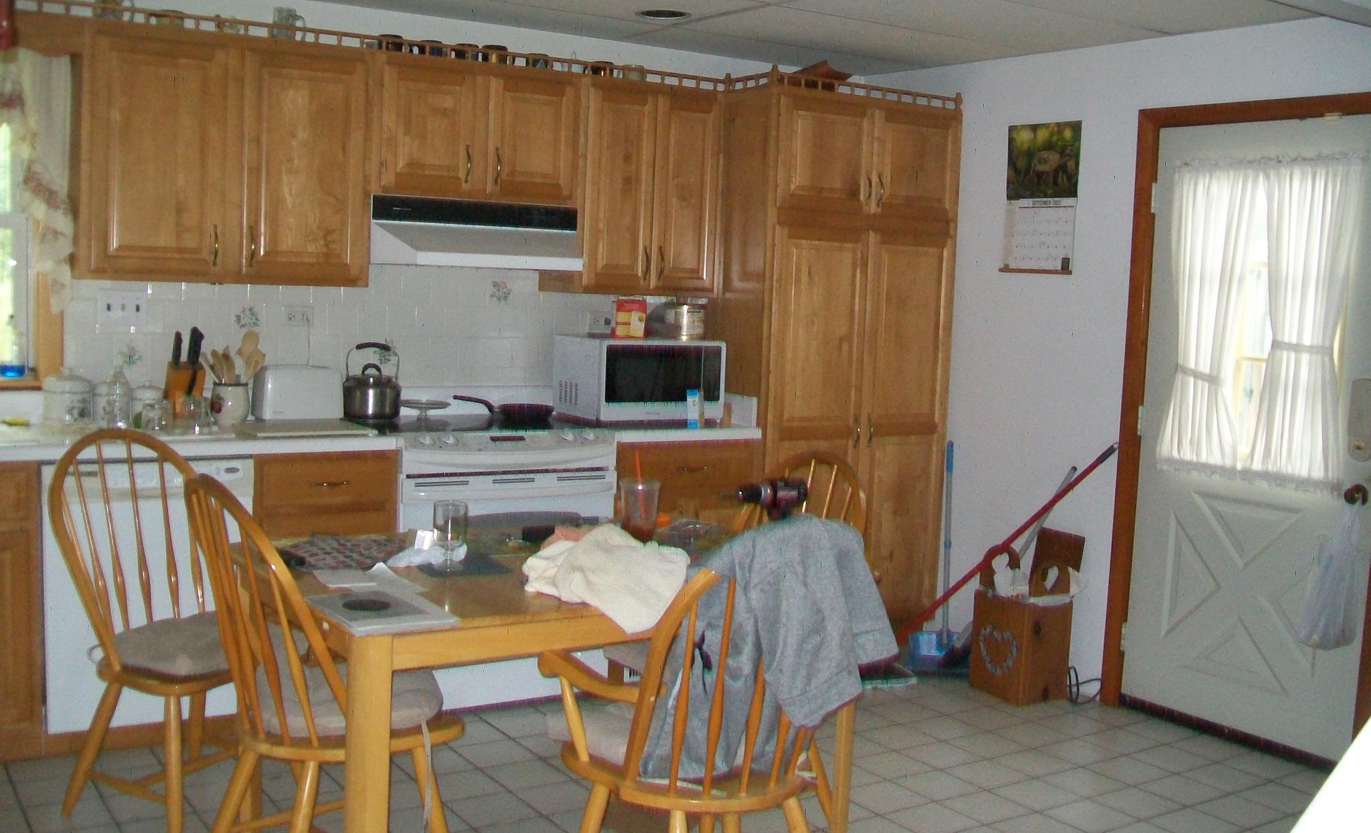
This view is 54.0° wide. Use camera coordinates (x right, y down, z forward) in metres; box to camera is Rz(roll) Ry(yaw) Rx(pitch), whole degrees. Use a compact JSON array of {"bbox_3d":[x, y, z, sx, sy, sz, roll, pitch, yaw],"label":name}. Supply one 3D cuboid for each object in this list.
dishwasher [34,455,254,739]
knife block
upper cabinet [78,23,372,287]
[{"bbox_3d":[-1.677,0.479,4.095,0.600,0.800,0.600,-1,7,-32],"label":"dishwasher"},{"bbox_3d":[-1.569,-0.077,4.220,0.107,0.190,0.150,-1,6,-33],"label":"knife block"},{"bbox_3d":[-1.481,-0.802,4.261,0.915,0.768,0.325,-1,7,-32],"label":"upper cabinet"}]

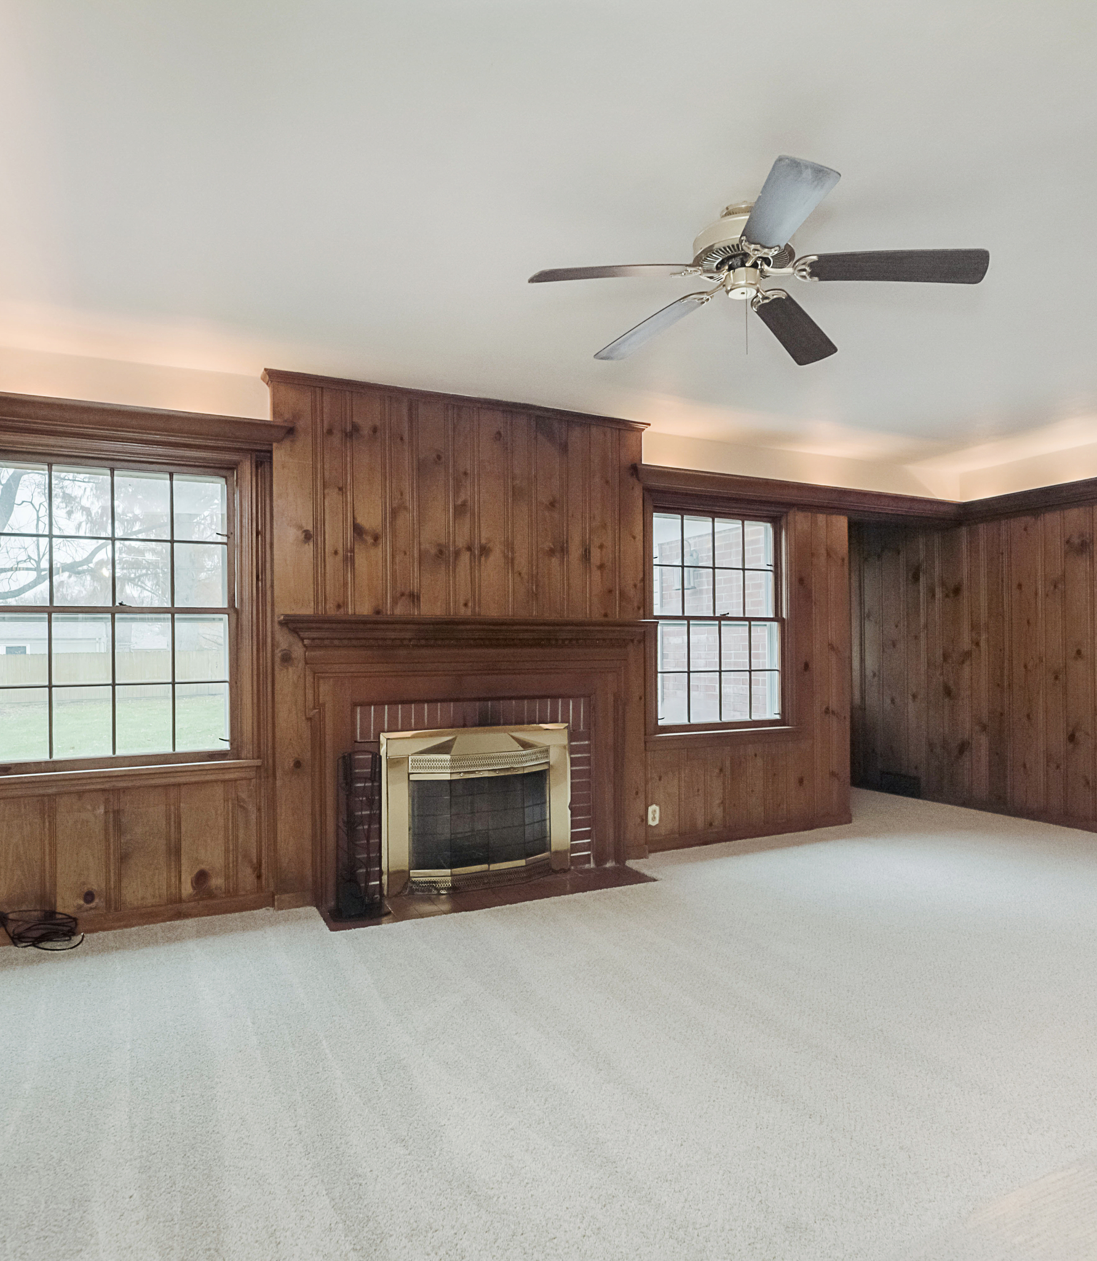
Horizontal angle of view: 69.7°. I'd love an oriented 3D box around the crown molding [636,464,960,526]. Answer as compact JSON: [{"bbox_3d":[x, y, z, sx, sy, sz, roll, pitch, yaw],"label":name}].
[{"bbox_3d":[1.729,-0.851,5.091,2.826,0.131,0.138,0,-1,-26],"label":"crown molding"}]

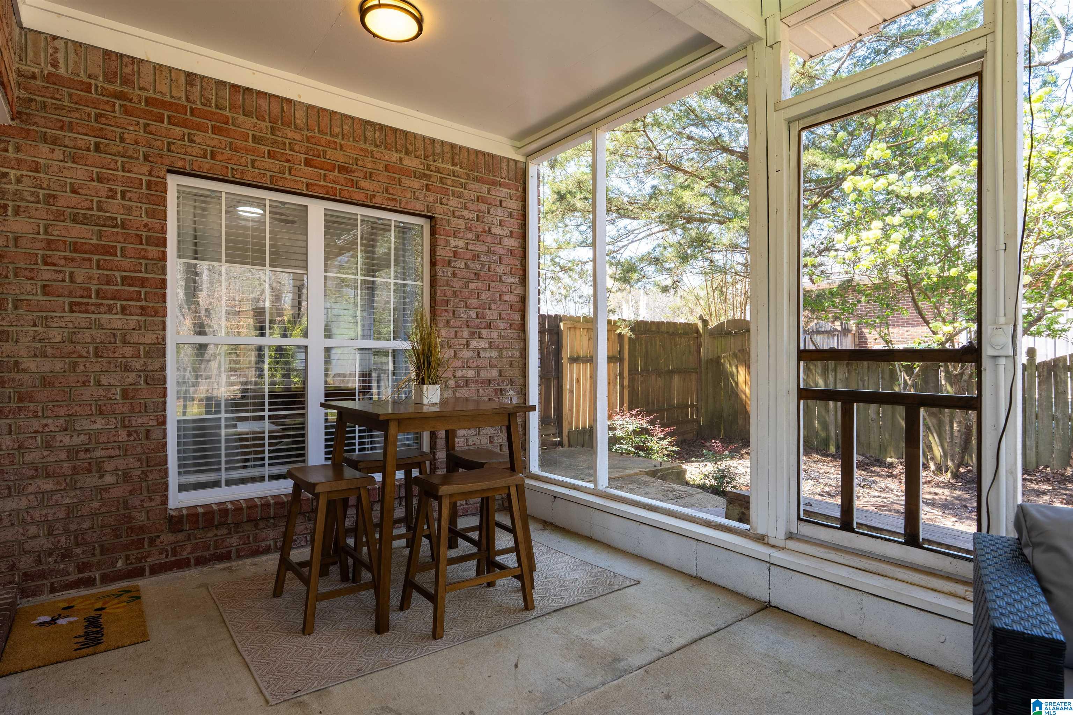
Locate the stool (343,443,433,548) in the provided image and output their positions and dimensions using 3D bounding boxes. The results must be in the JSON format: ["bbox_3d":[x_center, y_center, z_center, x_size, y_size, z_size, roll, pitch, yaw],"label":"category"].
[{"bbox_3d":[-0.848,0.843,3.176,0.485,0.612,0.355,0,0,-38],"label":"stool"}]

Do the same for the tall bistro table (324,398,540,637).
[{"bbox_3d":[-0.577,0.693,2.903,0.800,0.912,0.800,0,0,-36],"label":"tall bistro table"}]

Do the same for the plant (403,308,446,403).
[{"bbox_3d":[-0.594,-0.016,3.030,0.200,0.505,0.200,0,0,-38],"label":"plant"}]

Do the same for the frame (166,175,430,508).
[{"bbox_3d":[-1.389,-0.087,3.567,1.565,1.810,0.090,0,0,-38],"label":"frame"}]

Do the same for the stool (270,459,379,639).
[{"bbox_3d":[-0.973,0.845,2.648,0.355,0.612,0.485,0,0,-37],"label":"stool"}]

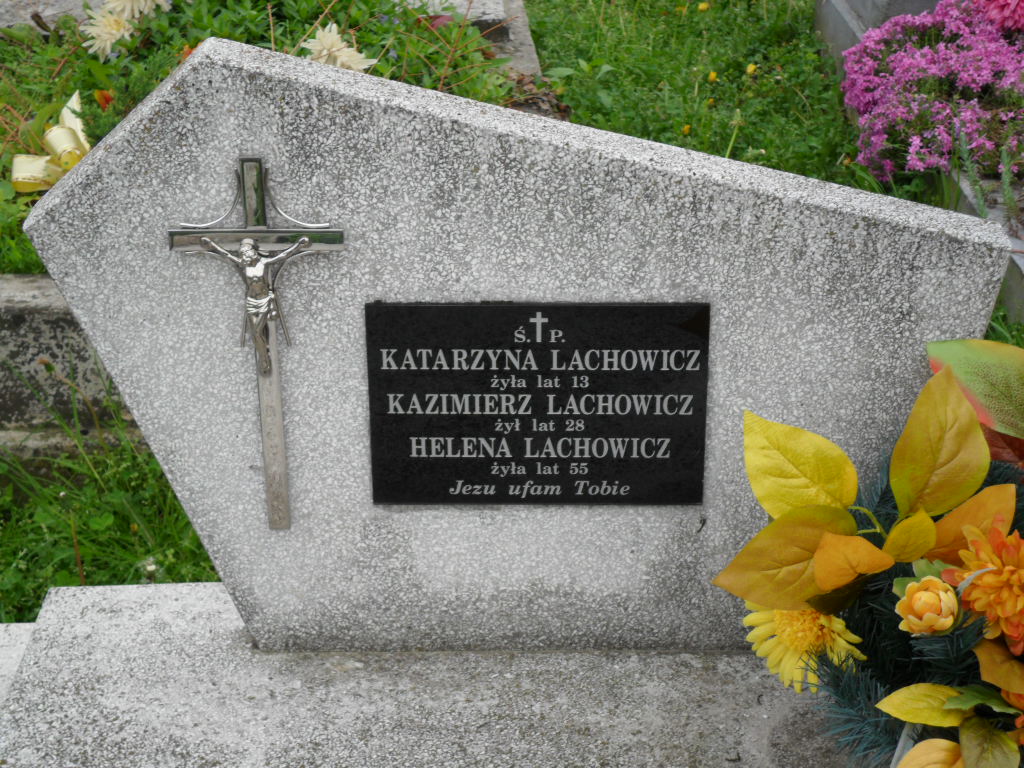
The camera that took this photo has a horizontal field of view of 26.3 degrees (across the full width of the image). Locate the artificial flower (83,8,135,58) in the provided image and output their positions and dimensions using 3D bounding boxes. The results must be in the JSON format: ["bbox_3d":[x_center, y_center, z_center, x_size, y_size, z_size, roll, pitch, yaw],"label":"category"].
[{"bbox_3d":[-0.713,-0.618,3.870,0.092,0.068,0.090,0,27,0],"label":"artificial flower"}]

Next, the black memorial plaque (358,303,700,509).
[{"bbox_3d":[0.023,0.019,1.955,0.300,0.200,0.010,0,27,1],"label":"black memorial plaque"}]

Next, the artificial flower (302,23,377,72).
[{"bbox_3d":[-0.297,-0.574,3.770,0.125,0.085,0.105,0,27,0],"label":"artificial flower"}]

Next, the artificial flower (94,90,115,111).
[{"bbox_3d":[-0.652,-0.453,3.500,0.035,0.035,0.035,0,27,0],"label":"artificial flower"}]

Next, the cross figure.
[{"bbox_3d":[-0.219,-0.025,1.921,0.153,0.363,0.035,-1,27,1],"label":"cross figure"}]

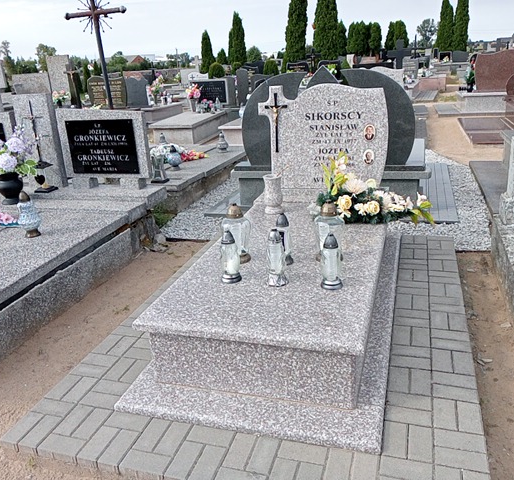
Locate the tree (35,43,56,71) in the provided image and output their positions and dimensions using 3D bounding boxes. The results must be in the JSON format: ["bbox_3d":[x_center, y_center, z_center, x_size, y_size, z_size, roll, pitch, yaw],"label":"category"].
[{"bbox_3d":[-32.421,-27.702,80.971,2.936,5.681,2.936,2,21,17],"label":"tree"}]

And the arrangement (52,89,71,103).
[{"bbox_3d":[-4.683,-3.449,12.400,0.440,0.370,0.380,2,21,17],"label":"arrangement"}]

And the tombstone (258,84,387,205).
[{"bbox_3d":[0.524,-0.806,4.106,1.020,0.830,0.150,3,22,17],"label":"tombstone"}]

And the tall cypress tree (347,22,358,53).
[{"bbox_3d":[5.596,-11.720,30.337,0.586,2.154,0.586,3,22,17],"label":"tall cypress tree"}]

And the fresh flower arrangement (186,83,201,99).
[{"bbox_3d":[-1.362,-3.205,11.100,0.340,0.340,0.310,2,21,17],"label":"fresh flower arrangement"}]

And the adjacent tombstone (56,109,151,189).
[{"bbox_3d":[-1.416,-0.861,4.911,0.920,0.740,0.130,3,22,17],"label":"adjacent tombstone"}]

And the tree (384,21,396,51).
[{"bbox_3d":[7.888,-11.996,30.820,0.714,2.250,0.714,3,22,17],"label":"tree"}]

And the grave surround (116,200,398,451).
[{"bbox_3d":[0.261,0.188,3.271,1.200,0.410,2.500,3,22,17],"label":"grave surround"}]

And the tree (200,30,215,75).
[{"bbox_3d":[-2.691,-9.967,28.497,0.703,2.909,0.703,2,21,17],"label":"tree"}]

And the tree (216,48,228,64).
[{"bbox_3d":[-2.199,-11.597,34.350,0.690,2.047,0.690,2,21,17],"label":"tree"}]

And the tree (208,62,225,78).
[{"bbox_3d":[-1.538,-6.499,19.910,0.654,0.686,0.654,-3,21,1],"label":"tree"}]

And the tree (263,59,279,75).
[{"bbox_3d":[0.682,-7.427,23.200,0.644,1.168,0.644,2,21,17],"label":"tree"}]

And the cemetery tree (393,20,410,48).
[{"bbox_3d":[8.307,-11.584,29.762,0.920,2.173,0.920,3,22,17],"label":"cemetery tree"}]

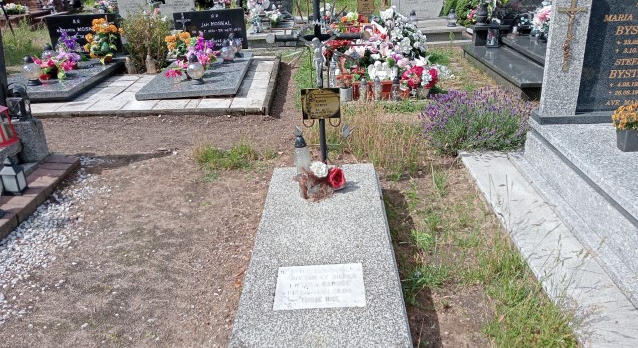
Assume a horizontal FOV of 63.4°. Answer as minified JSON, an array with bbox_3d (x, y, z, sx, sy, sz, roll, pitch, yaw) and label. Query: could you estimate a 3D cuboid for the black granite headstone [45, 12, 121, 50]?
[{"bbox_3d":[-3.353,-1.976,7.405,0.986,0.567,0.084,-3,24,-1],"label":"black granite headstone"}]

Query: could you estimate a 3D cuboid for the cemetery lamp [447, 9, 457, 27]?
[{"bbox_3d":[2.124,-2.494,8.217,0.140,0.265,0.140,-3,24,0],"label":"cemetery lamp"}]

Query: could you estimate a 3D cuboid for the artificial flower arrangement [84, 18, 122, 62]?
[{"bbox_3d":[-2.867,-1.777,6.894,0.446,0.539,0.372,-3,24,0],"label":"artificial flower arrangement"}]

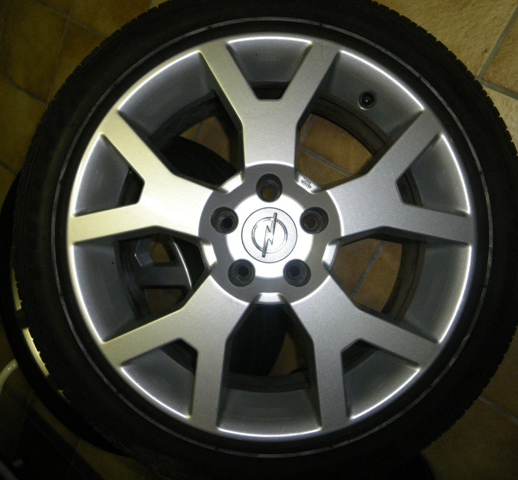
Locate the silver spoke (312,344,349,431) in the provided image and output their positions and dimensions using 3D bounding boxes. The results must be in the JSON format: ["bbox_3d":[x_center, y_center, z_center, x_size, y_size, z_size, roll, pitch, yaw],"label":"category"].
[{"bbox_3d":[0.084,0.167,0.612,0.033,0.040,0.098,-6,88,0],"label":"silver spoke"}]

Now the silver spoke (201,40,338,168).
[{"bbox_3d":[0.012,-0.158,0.622,0.160,0.040,0.145,0,88,0],"label":"silver spoke"}]

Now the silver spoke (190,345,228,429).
[{"bbox_3d":[-0.059,0.167,0.612,0.033,0.040,0.097,6,88,0],"label":"silver spoke"}]

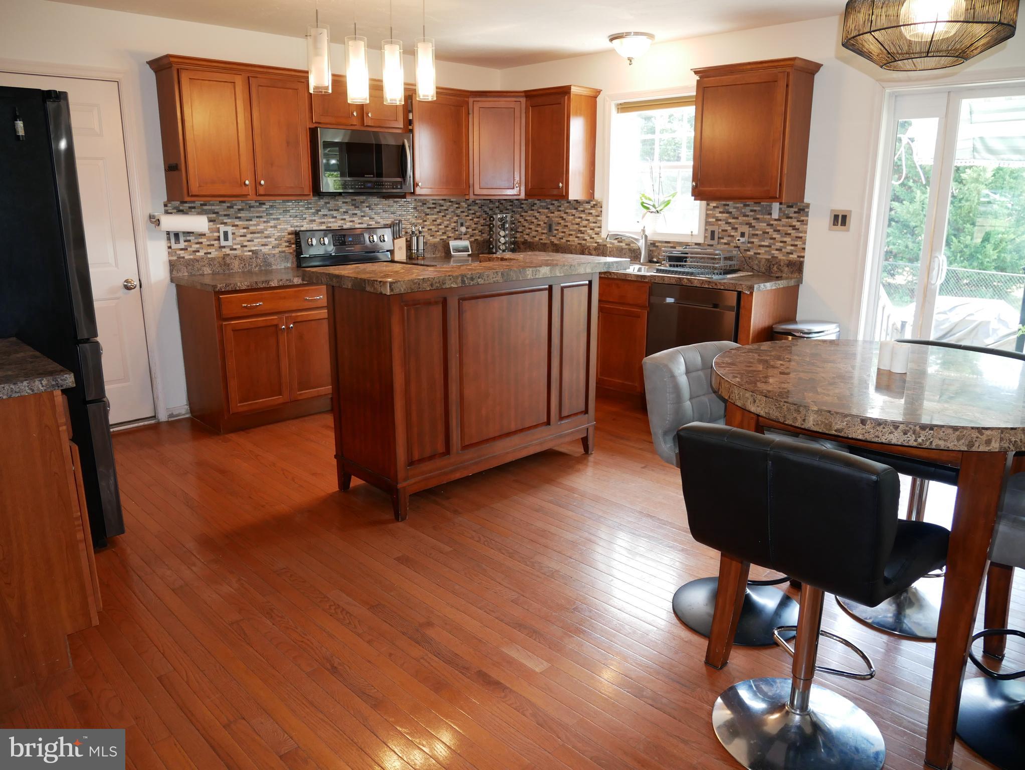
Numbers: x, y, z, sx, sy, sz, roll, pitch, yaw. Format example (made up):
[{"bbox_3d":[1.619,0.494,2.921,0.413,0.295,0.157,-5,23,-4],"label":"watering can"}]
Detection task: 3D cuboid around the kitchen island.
[{"bbox_3d":[-0.177,-0.113,3.773,1.575,1.055,0.728,-14,20,-41],"label":"kitchen island"}]

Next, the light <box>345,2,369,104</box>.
[{"bbox_3d":[-0.737,-1.547,3.328,0.102,0.431,0.102,-14,21,-43],"label":"light"}]

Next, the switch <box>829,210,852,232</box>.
[{"bbox_3d":[1.932,-0.968,4.189,0.012,0.119,0.120,-14,21,-43],"label":"switch"}]

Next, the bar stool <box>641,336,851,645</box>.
[{"bbox_3d":[0.773,0.352,2.384,0.473,0.886,0.492,-10,18,-34],"label":"bar stool"}]

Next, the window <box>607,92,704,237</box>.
[{"bbox_3d":[1.016,-1.535,5.048,0.099,1.024,0.889,-14,21,-43],"label":"window"}]

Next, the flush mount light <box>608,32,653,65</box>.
[{"bbox_3d":[0.771,-2.171,4.608,0.300,0.181,0.300,0,15,0],"label":"flush mount light"}]

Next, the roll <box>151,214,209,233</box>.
[{"bbox_3d":[-1.994,-0.978,4.298,0.305,0.110,0.110,-14,21,-43],"label":"roll"}]

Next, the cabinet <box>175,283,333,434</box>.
[{"bbox_3d":[-1.595,-0.236,4.585,0.827,0.863,0.616,-14,21,-43],"label":"cabinet"}]

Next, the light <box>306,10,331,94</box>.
[{"bbox_3d":[-0.873,-1.500,3.201,0.102,0.348,0.102,-14,21,-43],"label":"light"}]

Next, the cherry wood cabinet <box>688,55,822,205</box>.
[{"bbox_3d":[1.445,-1.511,4.314,0.335,0.768,0.658,-14,21,-43],"label":"cherry wood cabinet"}]

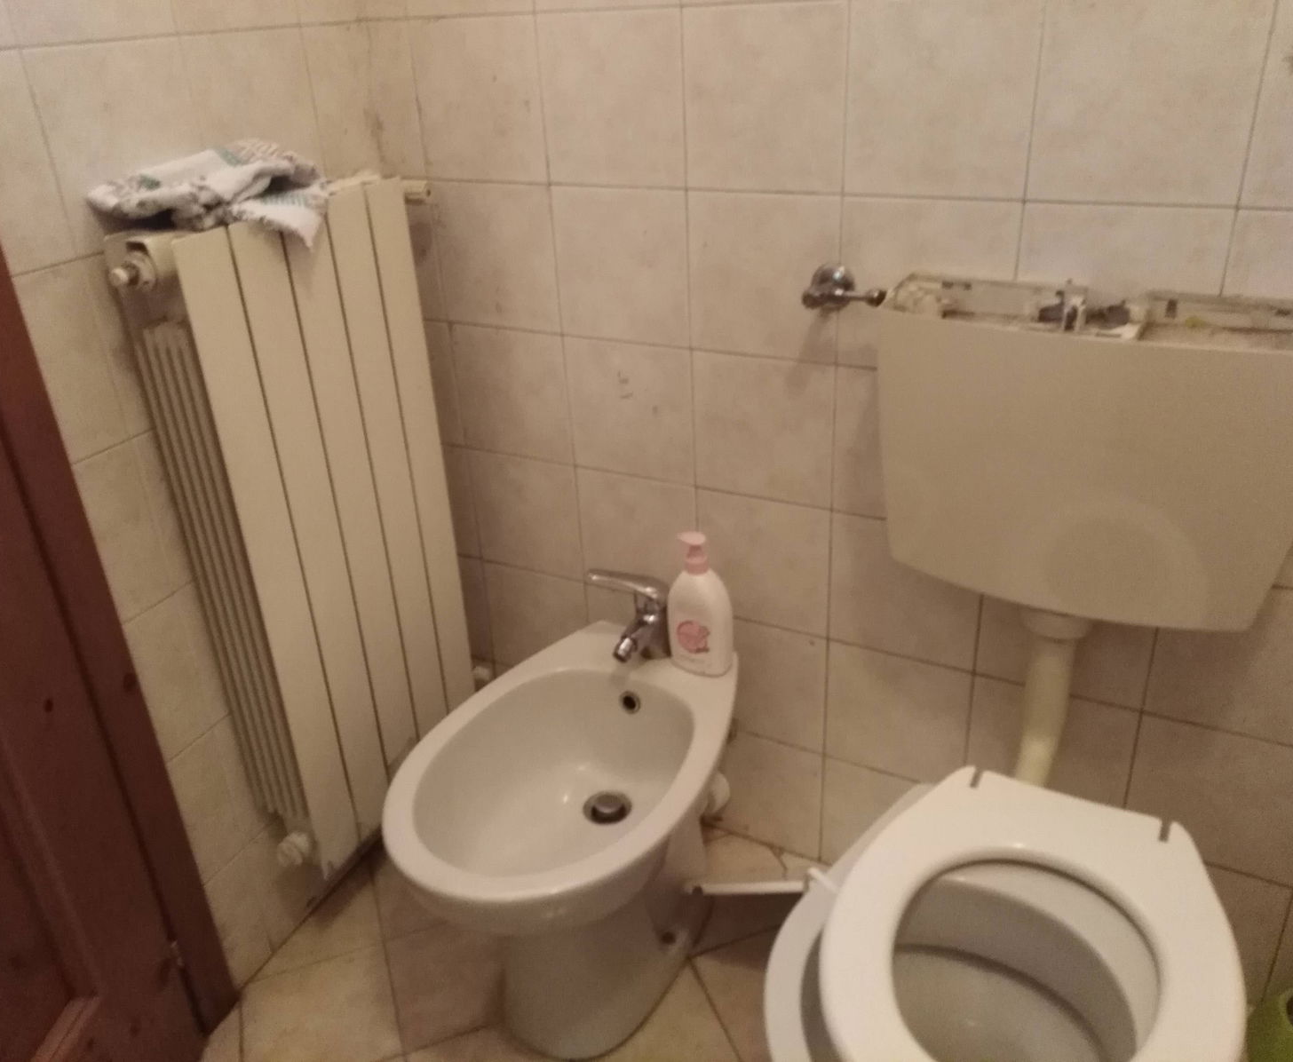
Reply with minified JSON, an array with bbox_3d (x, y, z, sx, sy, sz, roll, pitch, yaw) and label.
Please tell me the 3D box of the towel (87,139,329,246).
[{"bbox_3d":[-0.464,-0.363,1.187,0.125,0.110,0.310,10,29,24],"label":"towel"}]

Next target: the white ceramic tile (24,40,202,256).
[{"bbox_3d":[-0.561,-0.419,1.154,0.010,0.200,0.200,9,29,23],"label":"white ceramic tile"}]

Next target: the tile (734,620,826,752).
[{"bbox_3d":[0.175,0.223,1.581,0.199,0.199,0.012,11,30,27],"label":"tile"}]

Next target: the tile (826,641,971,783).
[{"bbox_3d":[0.353,0.260,1.502,0.200,0.200,0.010,11,30,27],"label":"tile"}]

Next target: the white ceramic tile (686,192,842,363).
[{"bbox_3d":[0.145,-0.315,1.313,0.200,0.200,0.010,11,30,27],"label":"white ceramic tile"}]

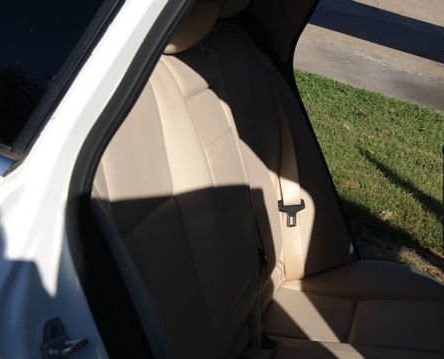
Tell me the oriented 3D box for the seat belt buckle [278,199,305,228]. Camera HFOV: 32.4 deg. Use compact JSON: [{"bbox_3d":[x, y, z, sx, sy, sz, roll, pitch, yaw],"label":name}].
[{"bbox_3d":[0.178,0.087,1.950,0.069,0.071,0.014,4,7,10],"label":"seat belt buckle"}]

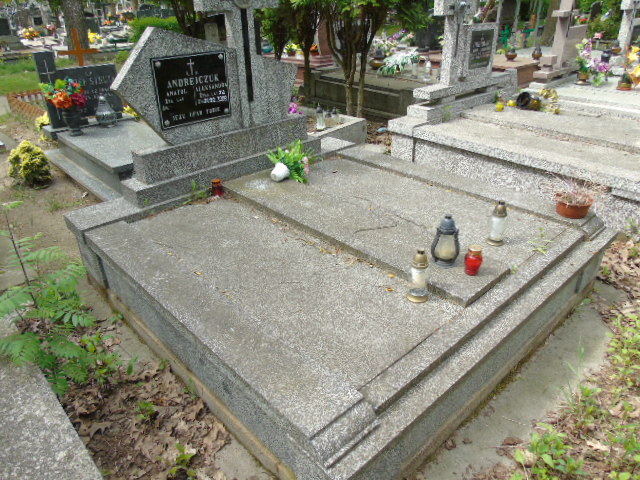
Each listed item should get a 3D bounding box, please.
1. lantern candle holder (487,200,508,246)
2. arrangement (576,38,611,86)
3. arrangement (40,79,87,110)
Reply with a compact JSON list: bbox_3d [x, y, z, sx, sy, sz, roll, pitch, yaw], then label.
[{"bbox_3d":[0.800,-0.075,2.055,0.079,0.201,0.079,-25,36,-36],"label":"lantern candle holder"},{"bbox_3d":[2.725,-1.769,4.606,0.280,0.460,0.290,-25,36,-36],"label":"arrangement"},{"bbox_3d":[-2.337,-1.343,4.236,0.380,0.250,0.300,-25,36,-36],"label":"arrangement"}]

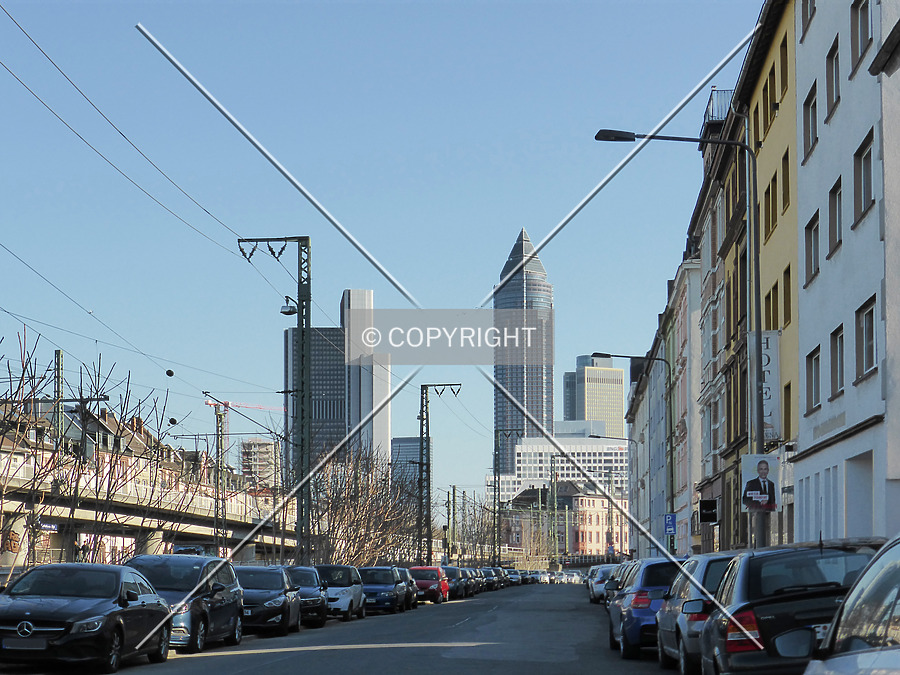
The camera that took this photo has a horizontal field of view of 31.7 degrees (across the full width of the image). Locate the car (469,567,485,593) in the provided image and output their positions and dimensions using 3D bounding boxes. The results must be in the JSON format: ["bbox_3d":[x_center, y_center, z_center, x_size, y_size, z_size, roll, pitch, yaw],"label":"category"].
[{"bbox_3d":[1.100,14.581,94.888,1.780,1.480,4.300,-1,-8,4],"label":"car"}]

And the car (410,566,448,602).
[{"bbox_3d":[-1.030,10.559,67.691,1.710,1.530,3.950,-1,-8,5],"label":"car"}]

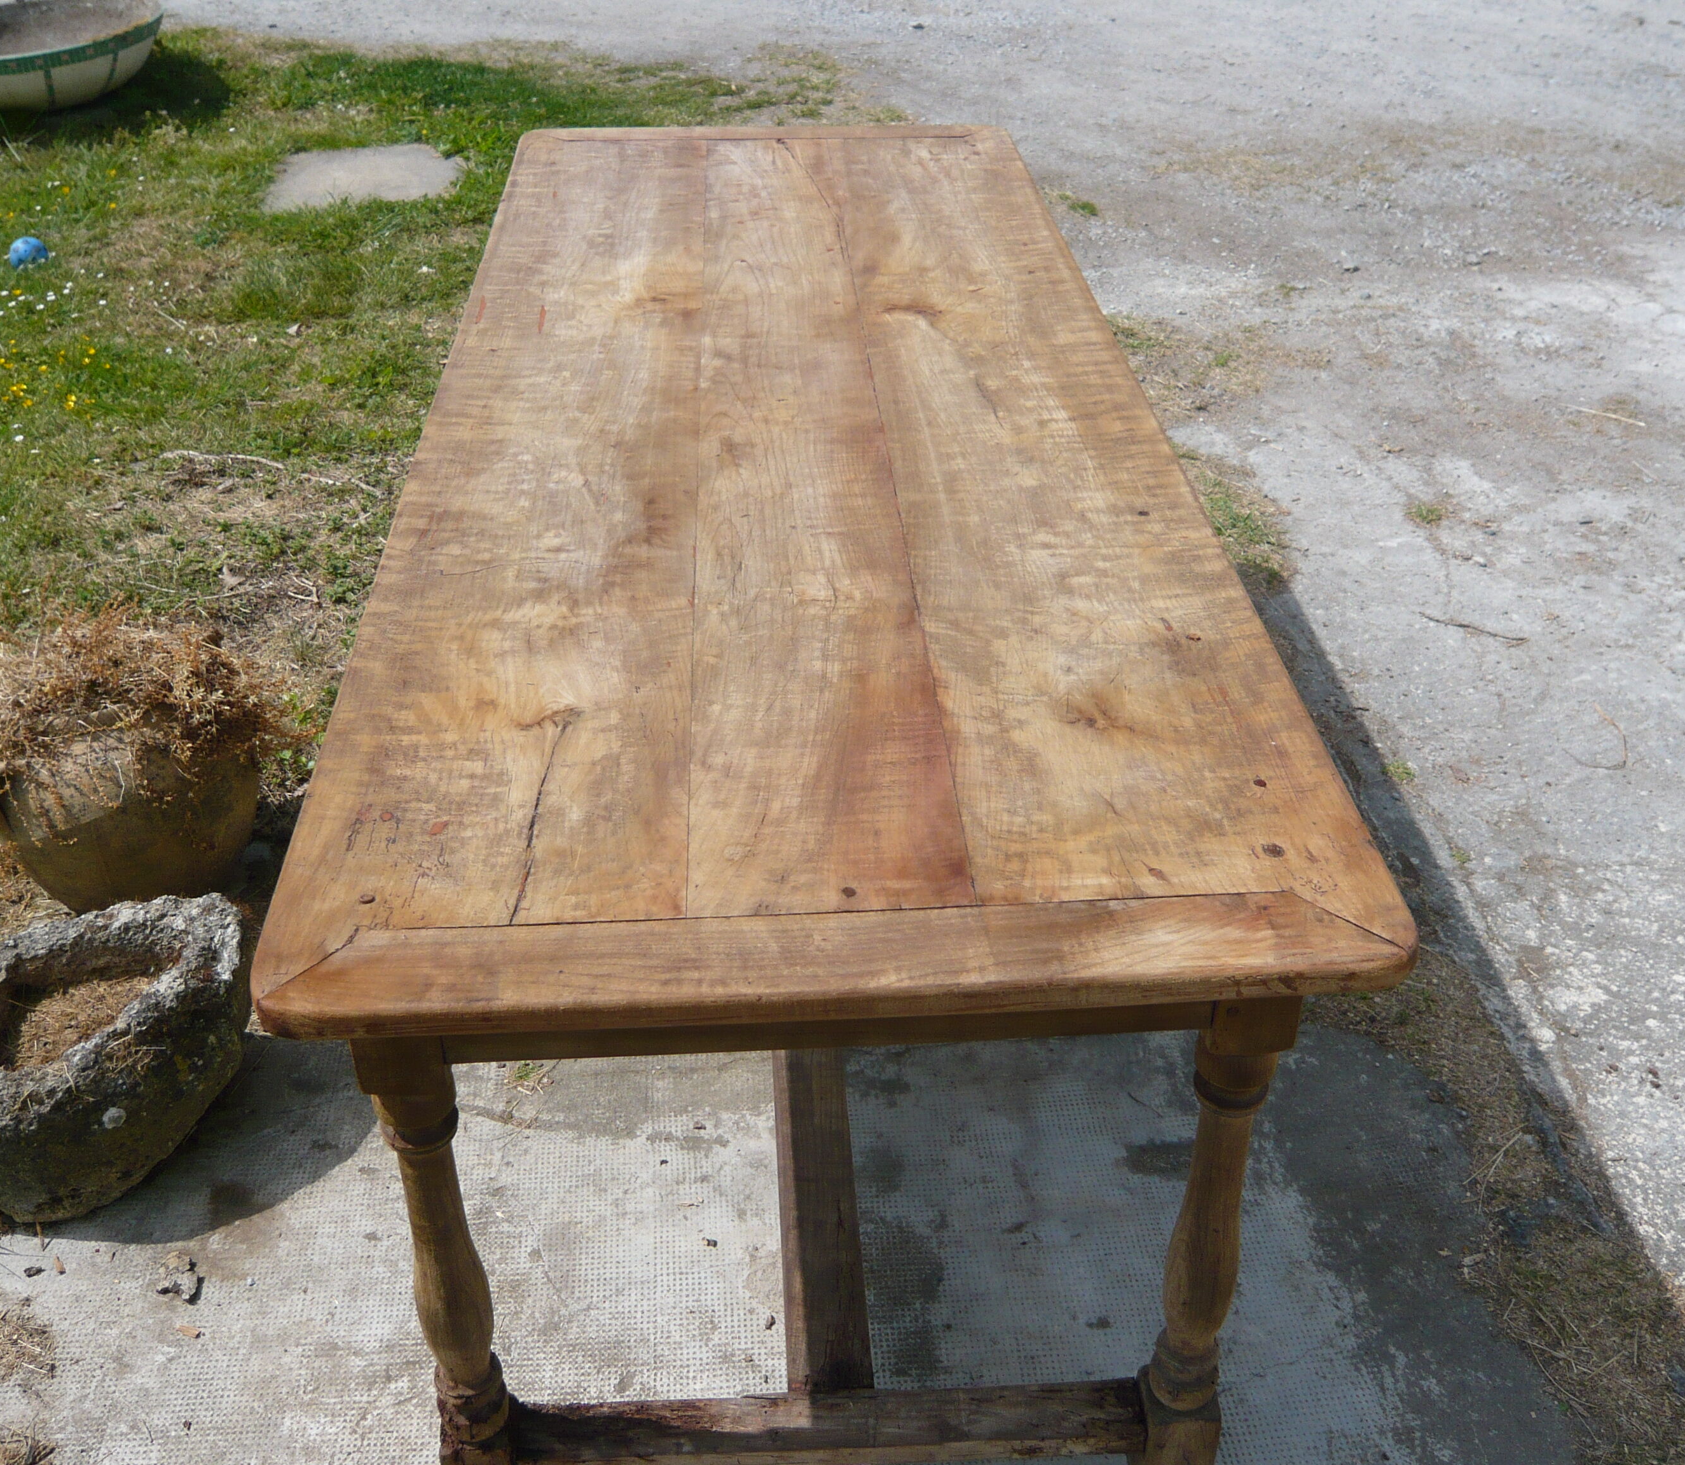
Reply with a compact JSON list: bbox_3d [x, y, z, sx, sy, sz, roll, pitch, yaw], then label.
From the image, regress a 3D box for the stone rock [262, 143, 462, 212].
[{"bbox_3d":[-1.373,-1.566,5.160,0.530,0.050,0.570,-5,33,-8],"label":"stone rock"}]

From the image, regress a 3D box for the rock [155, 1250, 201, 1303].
[{"bbox_3d":[-0.713,0.583,1.932,0.042,0.022,0.050,-14,36,-21],"label":"rock"}]

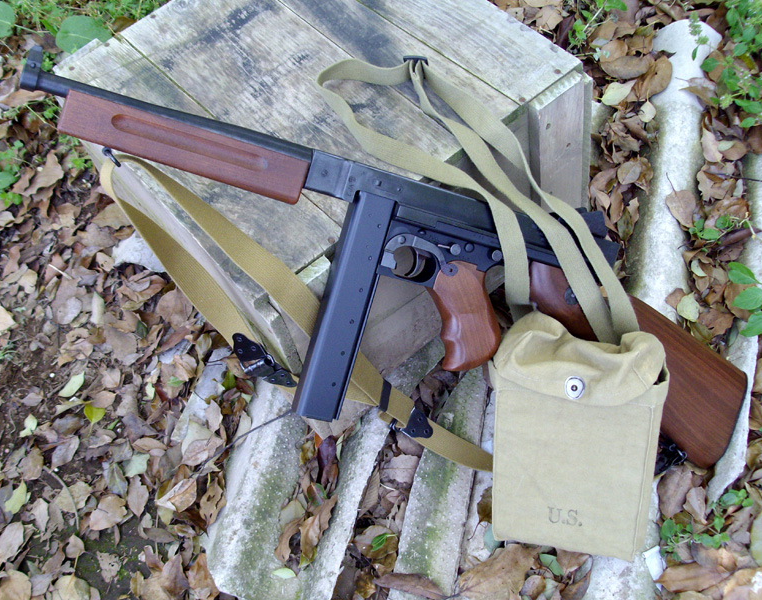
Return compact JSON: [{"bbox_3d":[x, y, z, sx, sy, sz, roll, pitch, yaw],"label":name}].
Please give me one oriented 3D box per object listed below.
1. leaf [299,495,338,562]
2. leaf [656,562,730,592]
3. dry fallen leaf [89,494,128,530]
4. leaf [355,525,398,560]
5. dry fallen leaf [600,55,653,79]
[{"bbox_3d":[-0.076,0.260,0.956,0.035,0.020,0.080,5,54,14],"label":"leaf"},{"bbox_3d":[0.331,0.294,0.880,0.082,0.014,0.030,-8,52,4],"label":"leaf"},{"bbox_3d":[-0.333,0.260,1.013,0.049,0.012,0.045,-22,52,-7],"label":"dry fallen leaf"},{"bbox_3d":[-0.005,0.277,0.953,0.048,0.014,0.040,-8,52,4],"label":"leaf"},{"bbox_3d":[0.418,-0.392,1.402,0.081,0.016,0.054,-10,52,2],"label":"dry fallen leaf"}]

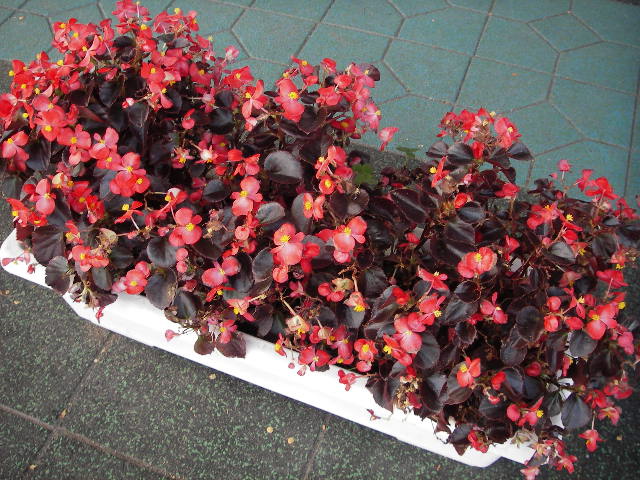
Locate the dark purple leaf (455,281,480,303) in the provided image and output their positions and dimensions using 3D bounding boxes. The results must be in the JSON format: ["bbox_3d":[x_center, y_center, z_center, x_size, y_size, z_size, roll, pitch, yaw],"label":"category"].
[{"bbox_3d":[0.195,0.068,0.929,0.036,0.016,0.031,-6,59,-2],"label":"dark purple leaf"}]

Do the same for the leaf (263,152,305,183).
[{"bbox_3d":[-0.054,-0.111,1.078,0.062,0.018,0.055,14,72,4],"label":"leaf"}]

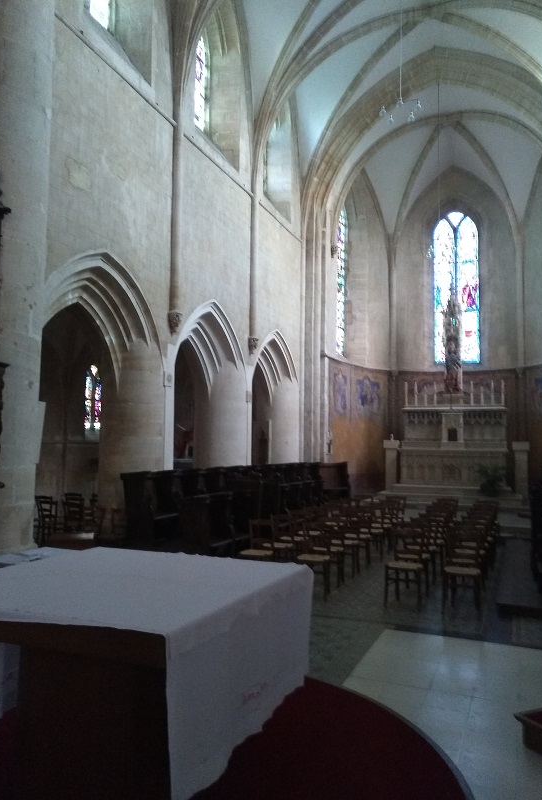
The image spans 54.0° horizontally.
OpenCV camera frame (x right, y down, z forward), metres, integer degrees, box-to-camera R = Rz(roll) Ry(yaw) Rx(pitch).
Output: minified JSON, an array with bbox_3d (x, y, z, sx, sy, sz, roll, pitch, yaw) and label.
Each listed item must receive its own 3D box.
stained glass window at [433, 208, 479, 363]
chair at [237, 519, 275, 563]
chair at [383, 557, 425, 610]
[{"bbox_3d":[6.017,-3.710,17.273,1.390,5.000,0.250,-1,-5,26],"label":"stained glass window"},{"bbox_3d":[-0.181,2.049,7.079,0.430,0.870,0.480,-1,-5,26],"label":"chair"},{"bbox_3d":[1.624,2.020,6.381,0.430,0.870,0.490,-1,-5,26],"label":"chair"}]

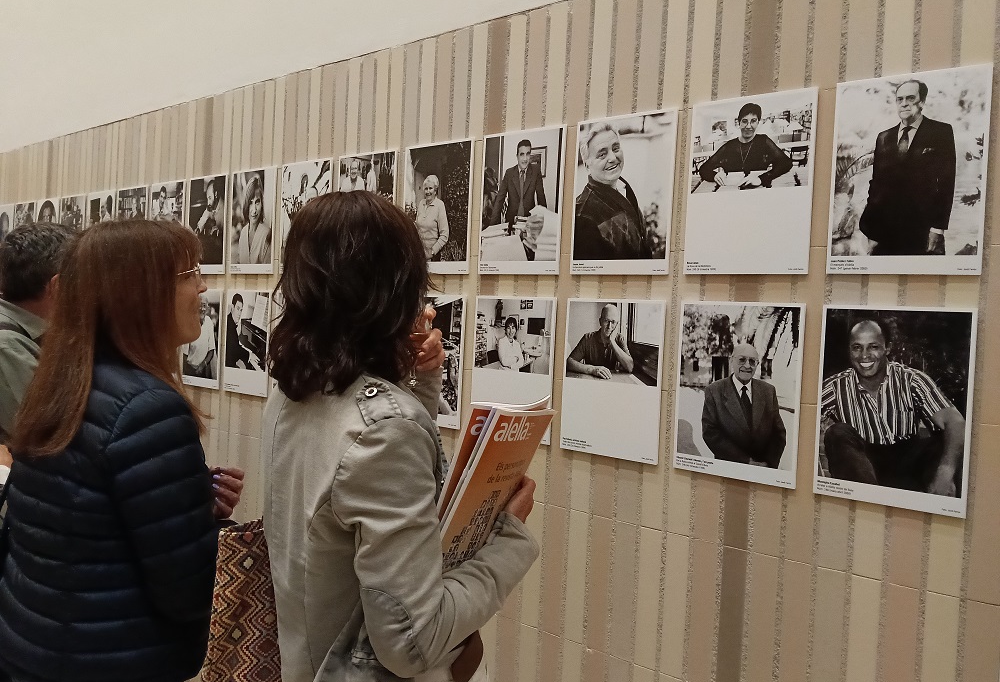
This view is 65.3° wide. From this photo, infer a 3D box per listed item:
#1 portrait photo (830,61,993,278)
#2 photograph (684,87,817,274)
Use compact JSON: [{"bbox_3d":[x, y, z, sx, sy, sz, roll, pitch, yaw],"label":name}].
[{"bbox_3d":[0.876,-0.359,1.687,0.306,0.430,0.015,4,2,39],"label":"portrait photo"},{"bbox_3d":[0.605,-0.378,1.905,0.306,0.430,0.015,4,2,39],"label":"photograph"}]

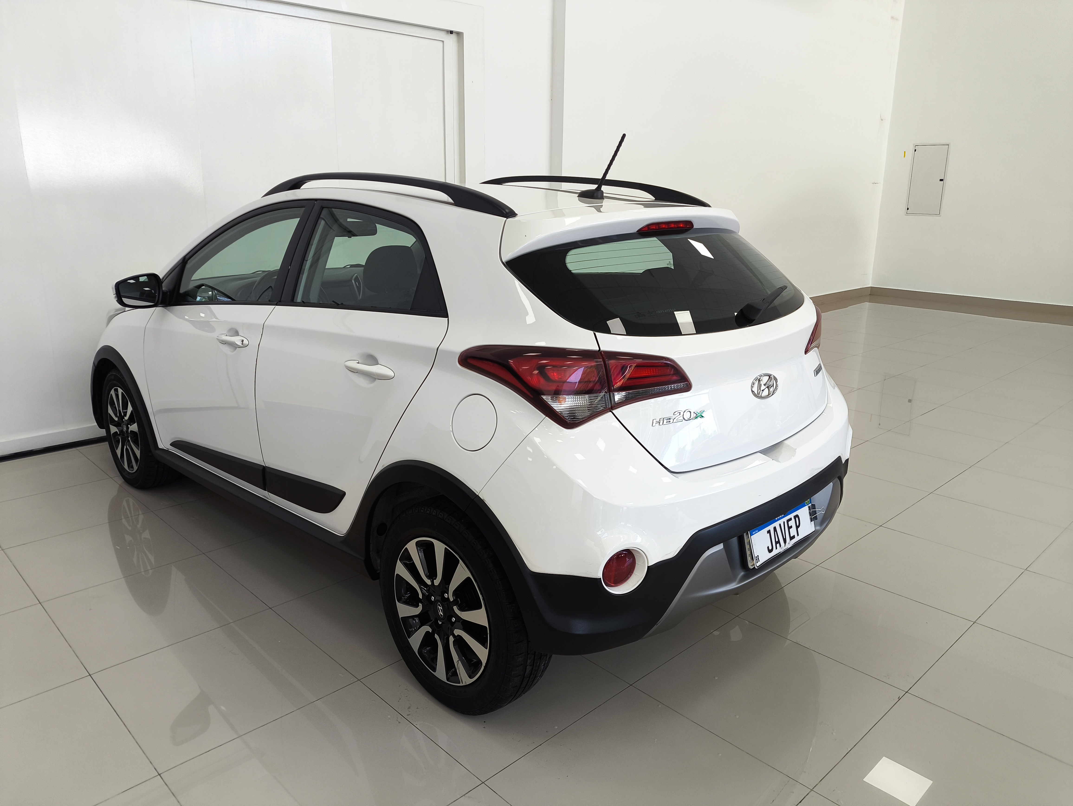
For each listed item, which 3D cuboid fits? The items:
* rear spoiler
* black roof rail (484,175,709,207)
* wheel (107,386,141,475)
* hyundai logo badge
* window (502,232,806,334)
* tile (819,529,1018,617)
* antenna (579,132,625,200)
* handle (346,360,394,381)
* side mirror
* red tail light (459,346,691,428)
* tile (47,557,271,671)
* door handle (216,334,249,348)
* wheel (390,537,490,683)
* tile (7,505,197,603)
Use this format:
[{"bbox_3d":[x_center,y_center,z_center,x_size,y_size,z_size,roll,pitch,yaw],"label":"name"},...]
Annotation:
[{"bbox_3d":[0.351,-0.558,2.496,0.210,0.160,1.180,14,20,42],"label":"rear spoiler"},{"bbox_3d":[0.148,-0.912,3.354,1.430,0.130,0.070,14,20,42],"label":"black roof rail"},{"bbox_3d":[-2.021,0.121,3.961,0.440,0.440,0.180,14,20,42],"label":"wheel"},{"bbox_3d":[0.678,-0.049,2.299,0.148,0.074,0.015,-14,3,-44],"label":"hyundai logo badge"},{"bbox_3d":[0.491,-0.370,2.404,1.280,0.080,0.430,-14,59,-44],"label":"window"},{"bbox_3d":[1.591,0.684,3.200,0.600,0.010,0.600,-13,20,-42],"label":"tile"},{"bbox_3d":[0.211,-0.779,2.578,0.200,0.205,0.055,14,20,42],"label":"antenna"},{"bbox_3d":[-0.482,-0.096,2.246,0.245,0.045,0.045,14,20,42],"label":"handle"},{"bbox_3d":[-1.647,-0.465,3.201,0.140,0.145,0.200,14,20,42],"label":"side mirror"},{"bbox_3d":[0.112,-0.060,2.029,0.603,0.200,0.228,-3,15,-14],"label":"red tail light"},{"bbox_3d":[-1.397,0.748,2.843,0.600,0.010,0.600,-13,20,-42],"label":"tile"},{"bbox_3d":[-1.101,-0.225,2.809,0.220,0.047,0.050,14,20,42],"label":"door handle"},{"bbox_3d":[-0.229,0.586,2.283,0.437,0.437,0.160,14,20,42],"label":"wheel"},{"bbox_3d":[-1.826,0.631,3.268,0.600,0.010,0.600,-13,20,-42],"label":"tile"}]

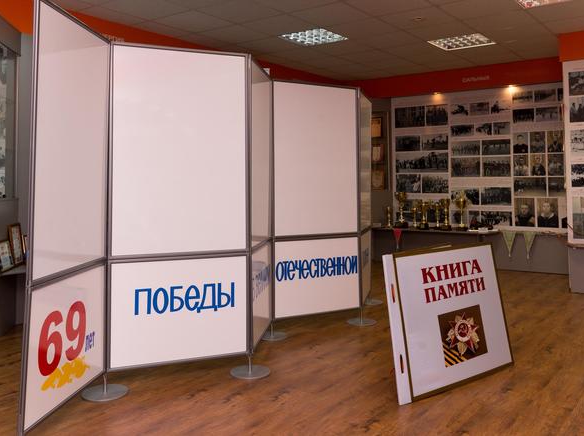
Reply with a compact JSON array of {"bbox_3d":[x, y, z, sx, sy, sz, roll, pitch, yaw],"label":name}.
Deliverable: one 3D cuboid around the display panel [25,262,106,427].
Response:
[{"bbox_3d":[-1.128,0.603,2.792,0.030,0.630,0.830,0,3,3],"label":"display panel"}]

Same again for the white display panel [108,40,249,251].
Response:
[{"bbox_3d":[-0.665,-0.405,3.310,0.830,1.250,0.035,-1,2,-22],"label":"white display panel"}]

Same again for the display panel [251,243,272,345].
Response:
[{"bbox_3d":[-0.210,0.518,3.923,0.030,0.630,0.830,0,3,6],"label":"display panel"}]

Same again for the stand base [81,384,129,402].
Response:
[{"bbox_3d":[-1.105,1.040,3.230,0.280,0.015,0.280,0,3,0],"label":"stand base"}]

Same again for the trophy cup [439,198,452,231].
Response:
[{"bbox_3d":[2.219,-0.051,7.880,0.155,0.455,0.155,0,3,0],"label":"trophy cup"}]

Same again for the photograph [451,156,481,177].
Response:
[{"bbox_3d":[2.455,-0.720,7.700,0.410,0.270,0.012,2,4,36],"label":"photograph"}]

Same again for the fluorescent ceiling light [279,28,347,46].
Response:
[{"bbox_3d":[0.237,-1.998,6.000,0.570,0.050,0.570,2,3,37],"label":"fluorescent ceiling light"}]

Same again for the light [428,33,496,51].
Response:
[{"bbox_3d":[1.919,-2.000,6.150,0.600,0.080,0.600,1,2,38],"label":"light"}]

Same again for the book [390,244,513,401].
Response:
[{"bbox_3d":[0.958,0.579,3.277,1.040,0.794,0.060,0,-12,-36],"label":"book"}]

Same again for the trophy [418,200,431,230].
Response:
[{"bbox_3d":[1.948,-0.037,8.075,0.155,0.440,0.155,0,3,0],"label":"trophy"}]

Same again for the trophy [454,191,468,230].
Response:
[{"bbox_3d":[2.264,-0.096,7.280,0.180,0.530,0.170,0,1,0],"label":"trophy"}]

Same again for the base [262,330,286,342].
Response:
[{"bbox_3d":[-0.142,0.888,4.120,0.240,0.020,0.240,0,1,0],"label":"base"}]

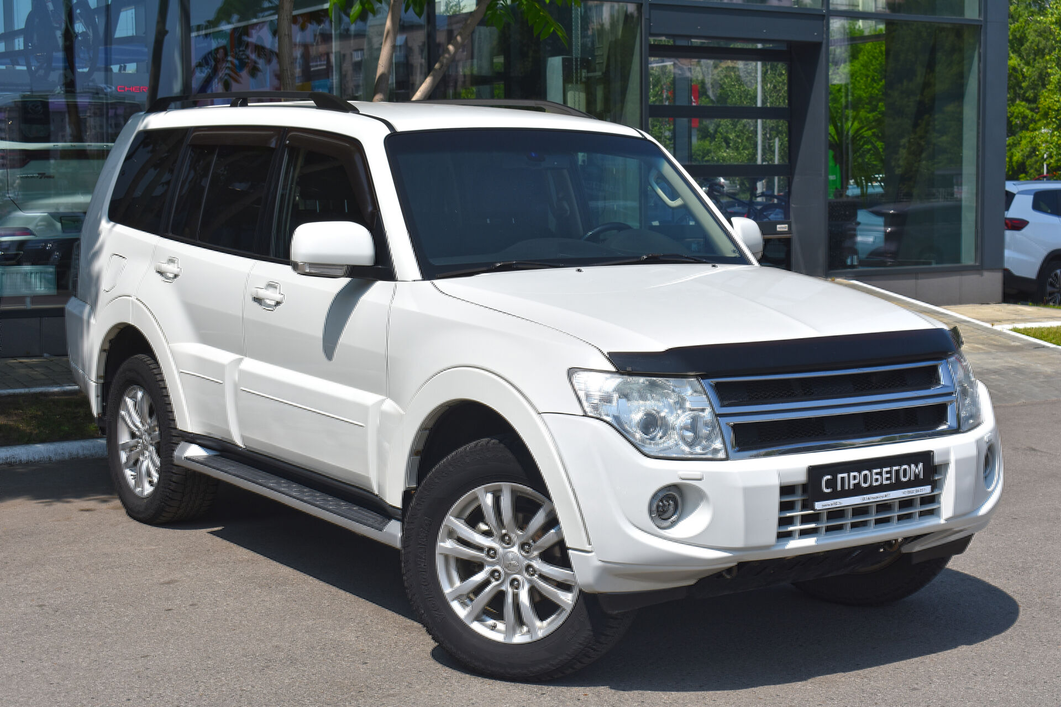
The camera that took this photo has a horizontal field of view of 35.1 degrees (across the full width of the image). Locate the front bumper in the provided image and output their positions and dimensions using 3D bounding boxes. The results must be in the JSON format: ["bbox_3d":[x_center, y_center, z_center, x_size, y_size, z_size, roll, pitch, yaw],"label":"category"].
[{"bbox_3d":[0.898,0.377,5.177,1.820,0.480,0.500,-4,7,-35],"label":"front bumper"}]

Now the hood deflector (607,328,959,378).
[{"bbox_3d":[0.870,-0.004,5.122,1.470,0.095,0.180,-4,7,-35],"label":"hood deflector"}]

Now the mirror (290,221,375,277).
[{"bbox_3d":[-0.668,-0.353,5.612,0.240,0.190,0.170,-4,7,-35],"label":"mirror"}]

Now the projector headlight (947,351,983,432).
[{"bbox_3d":[1.393,0.100,5.519,0.320,0.250,0.360,-4,7,-35],"label":"projector headlight"}]

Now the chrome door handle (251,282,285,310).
[{"bbox_3d":[-0.963,-0.210,6.203,0.060,0.105,0.250,-4,7,-35],"label":"chrome door handle"}]

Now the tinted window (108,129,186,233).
[{"bbox_3d":[-1.695,-0.764,7.425,0.050,0.464,0.664,14,-3,-35],"label":"tinted window"}]

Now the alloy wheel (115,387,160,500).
[{"bbox_3d":[-1.634,0.382,7.399,0.190,0.487,0.487,-4,7,-35],"label":"alloy wheel"}]

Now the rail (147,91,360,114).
[{"bbox_3d":[-1.214,-1.038,7.027,0.080,0.105,2.000,-4,8,-35],"label":"rail"}]

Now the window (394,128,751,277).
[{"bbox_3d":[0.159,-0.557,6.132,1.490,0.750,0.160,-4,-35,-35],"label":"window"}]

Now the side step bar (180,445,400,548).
[{"bbox_3d":[-0.862,0.499,6.236,0.210,0.110,1.830,-4,7,-35],"label":"side step bar"}]

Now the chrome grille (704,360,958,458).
[{"bbox_3d":[0.942,0.159,5.033,1.030,0.235,0.140,-4,7,-35],"label":"chrome grille"}]

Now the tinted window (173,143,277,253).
[{"bbox_3d":[-1.205,-0.628,6.706,0.050,0.452,0.993,14,-3,-35],"label":"tinted window"}]

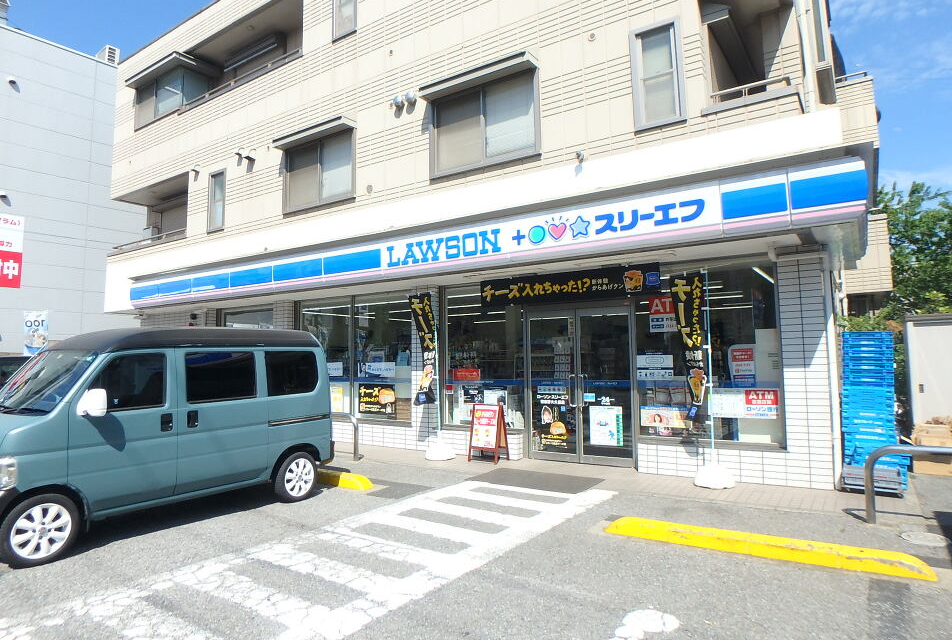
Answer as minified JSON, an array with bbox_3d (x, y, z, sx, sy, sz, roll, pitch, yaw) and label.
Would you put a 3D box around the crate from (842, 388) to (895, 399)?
[{"bbox_3d":[4.748,0.880,6.997,0.502,0.134,0.500,-4,-6,33],"label":"crate"}]

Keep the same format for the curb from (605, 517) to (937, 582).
[{"bbox_3d":[2.188,1.784,4.637,2.344,0.115,0.175,-4,-6,33],"label":"curb"}]

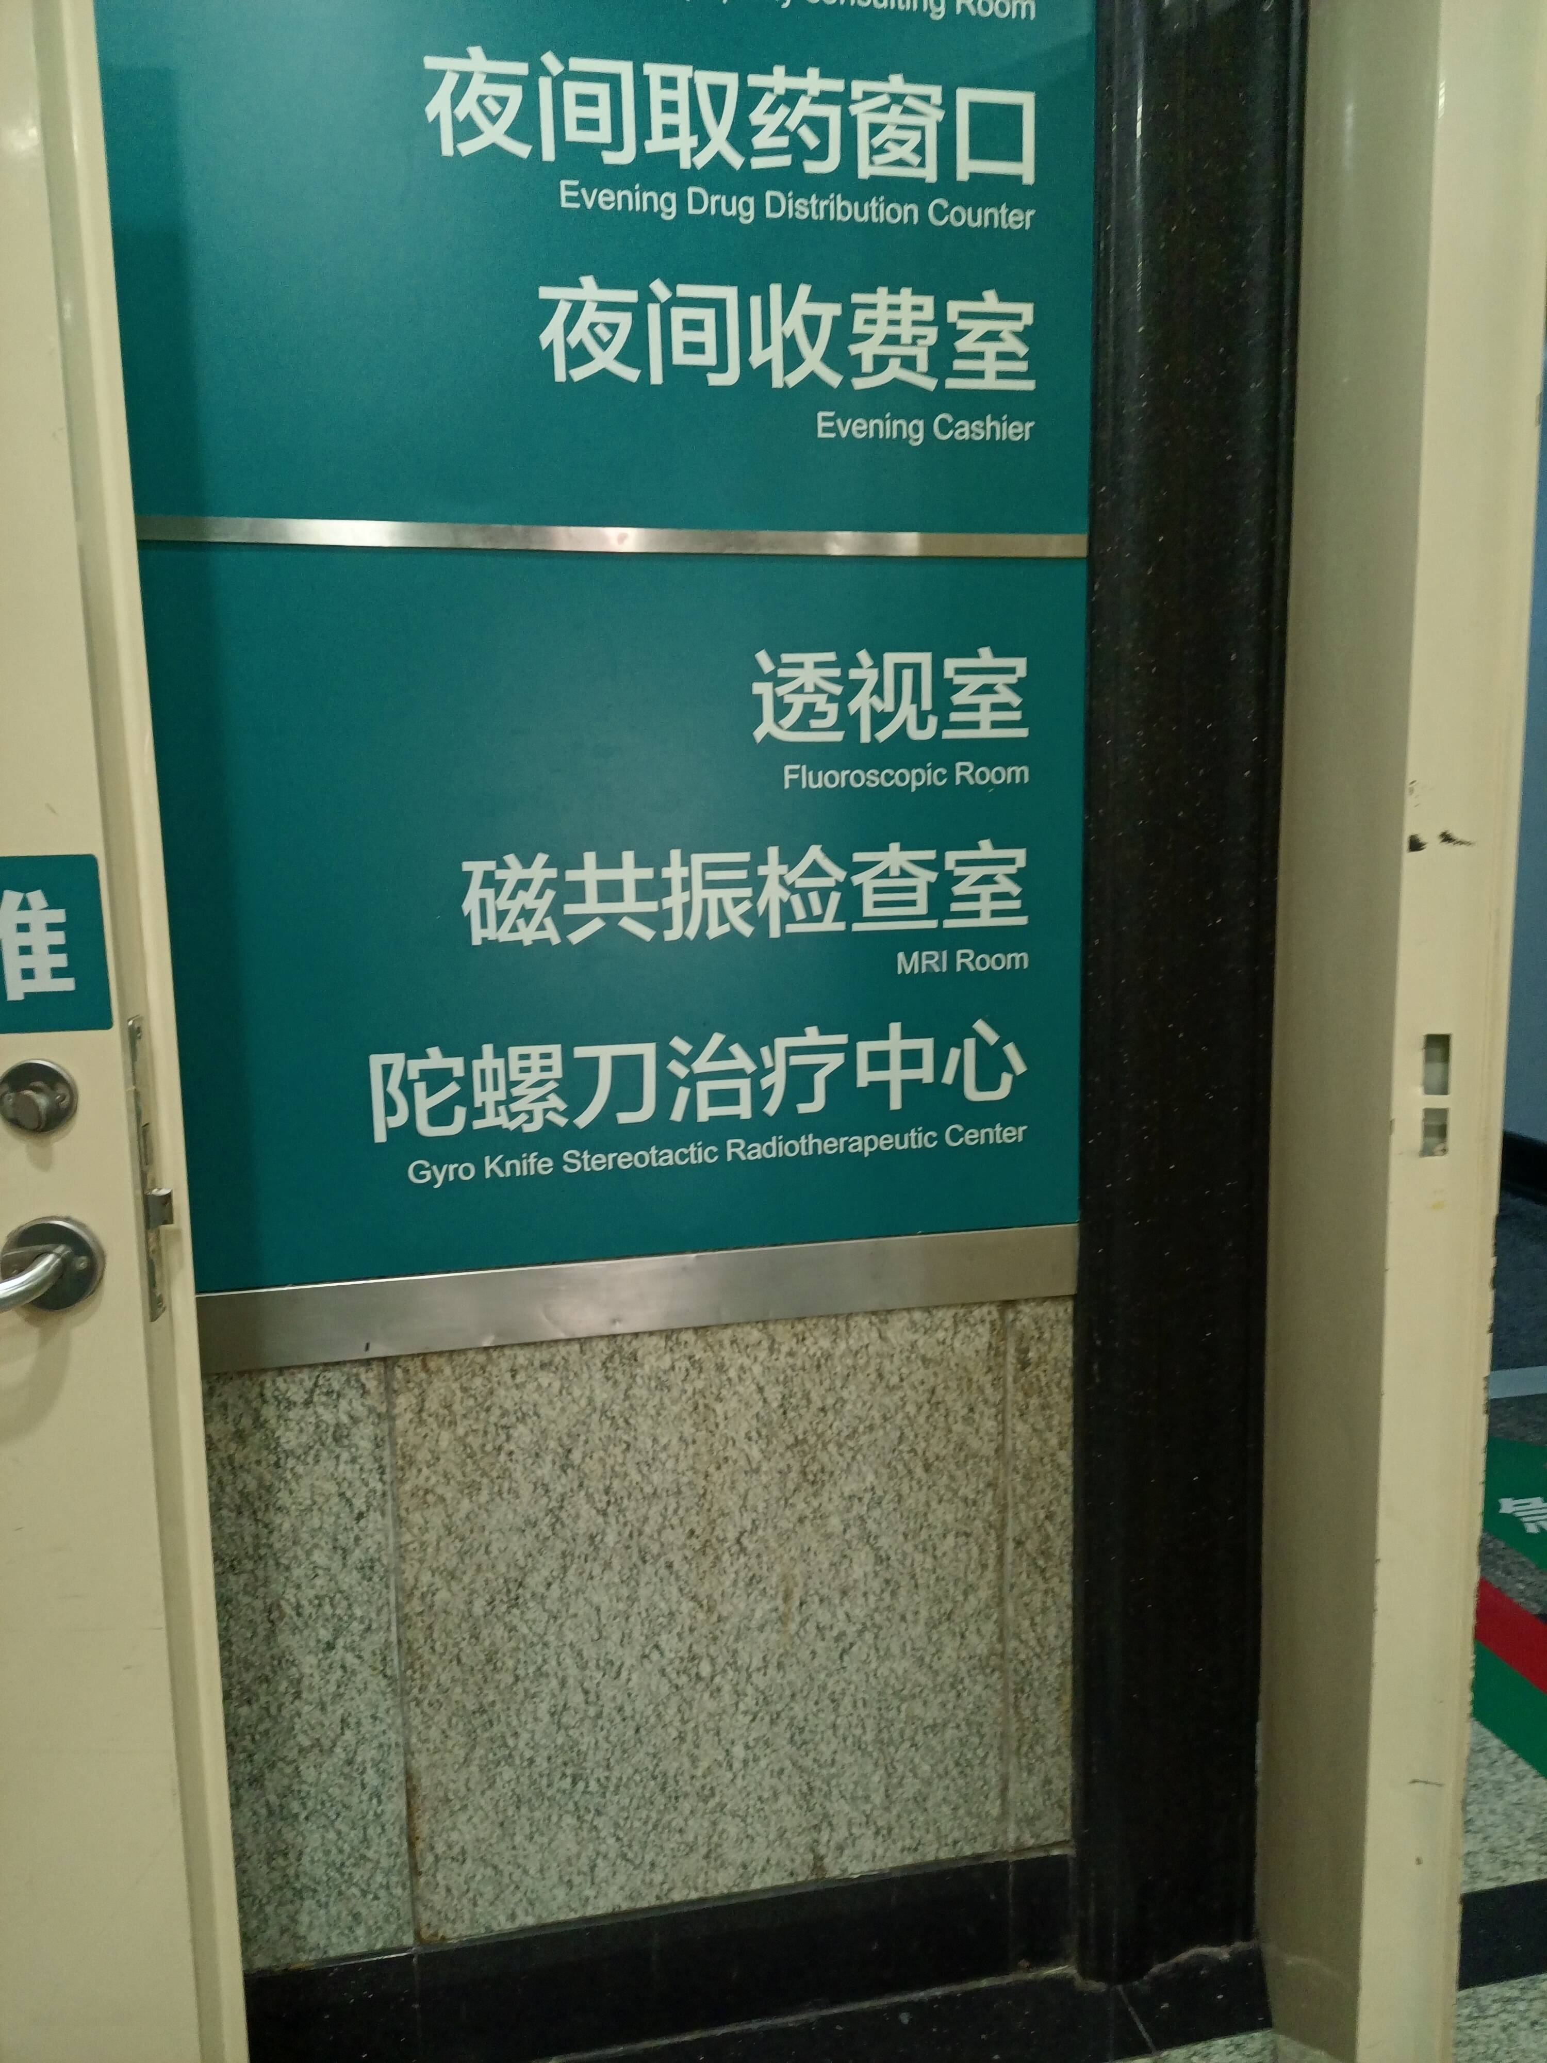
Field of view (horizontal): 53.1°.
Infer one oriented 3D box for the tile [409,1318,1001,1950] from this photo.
[{"bbox_3d":[-0.058,0.586,1.554,0.612,0.605,0.020,-3,8,-11],"label":"tile"}]

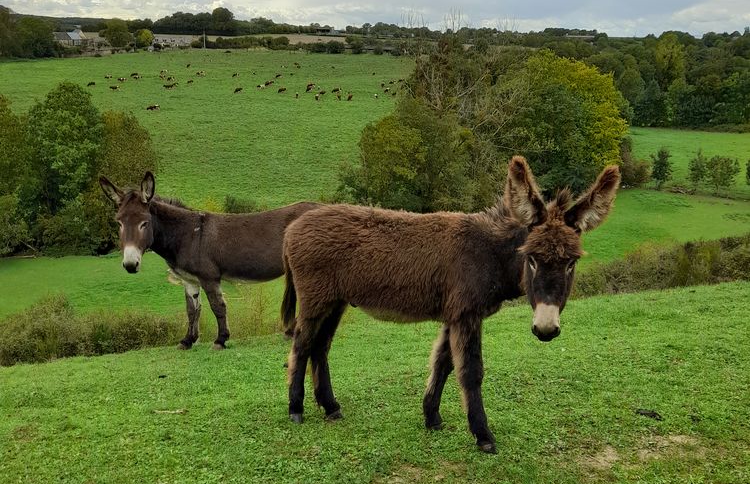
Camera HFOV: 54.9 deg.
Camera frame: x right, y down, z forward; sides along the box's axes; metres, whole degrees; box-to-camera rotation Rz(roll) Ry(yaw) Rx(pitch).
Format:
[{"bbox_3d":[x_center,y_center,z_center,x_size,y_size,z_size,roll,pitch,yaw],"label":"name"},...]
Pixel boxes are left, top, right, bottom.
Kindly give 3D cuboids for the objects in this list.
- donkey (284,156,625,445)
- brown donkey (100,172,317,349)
[{"bbox_3d":[0.245,0.262,3.000,1.370,1.310,0.510,6,17,21],"label":"donkey"},{"bbox_3d":[-1.190,0.130,5.740,1.700,1.490,0.530,-6,17,-20],"label":"brown donkey"}]

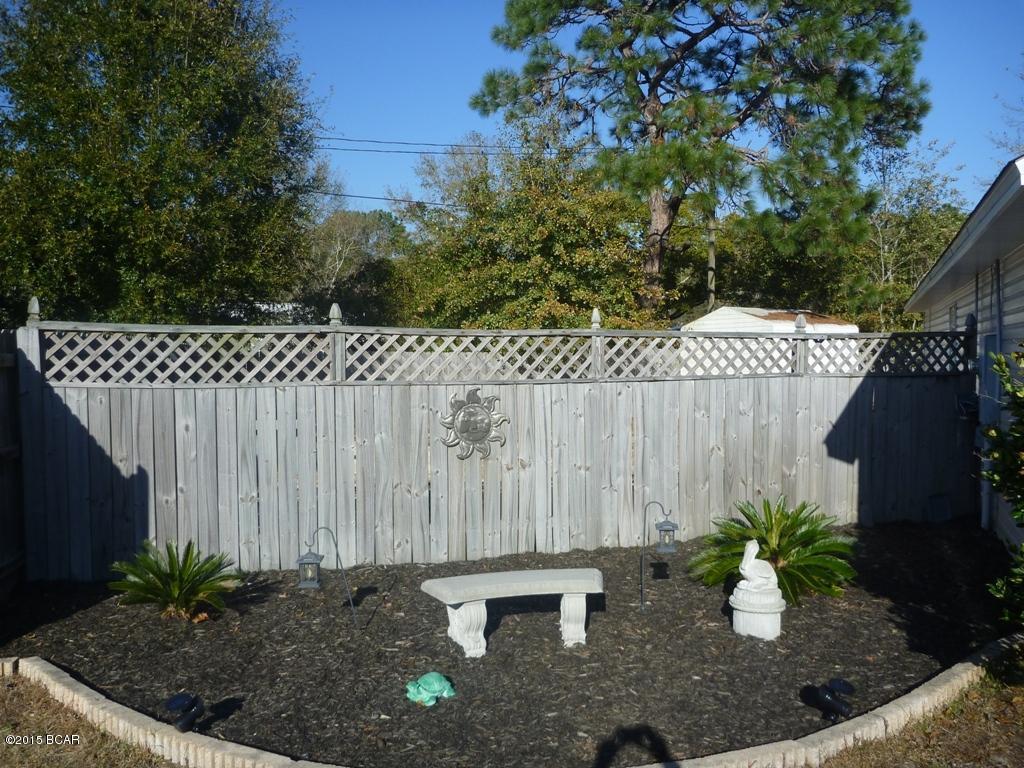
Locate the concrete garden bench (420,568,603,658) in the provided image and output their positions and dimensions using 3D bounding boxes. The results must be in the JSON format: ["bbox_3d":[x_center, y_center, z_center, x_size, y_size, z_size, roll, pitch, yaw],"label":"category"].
[{"bbox_3d":[0.020,1.308,4.760,1.060,0.410,0.380,-1,3,-14],"label":"concrete garden bench"}]

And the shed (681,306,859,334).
[{"bbox_3d":[4.700,-0.185,15.200,2.450,2.360,2.350,-2,3,-35],"label":"shed"}]

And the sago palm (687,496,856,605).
[{"bbox_3d":[1.850,1.130,5.880,1.200,0.650,1.150,-1,3,-11],"label":"sago palm"}]

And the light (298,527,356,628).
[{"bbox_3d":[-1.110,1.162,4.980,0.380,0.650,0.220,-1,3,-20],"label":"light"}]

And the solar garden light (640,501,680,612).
[{"bbox_3d":[0.970,1.125,5.460,0.250,0.710,0.150,0,3,-6],"label":"solar garden light"}]

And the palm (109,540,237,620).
[{"bbox_3d":[-2.150,1.210,5.250,0.810,0.480,0.790,-1,3,-11],"label":"palm"}]

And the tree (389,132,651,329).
[{"bbox_3d":[0.260,-2.200,17.000,5.600,6.300,5.400,-1,3,-11],"label":"tree"}]

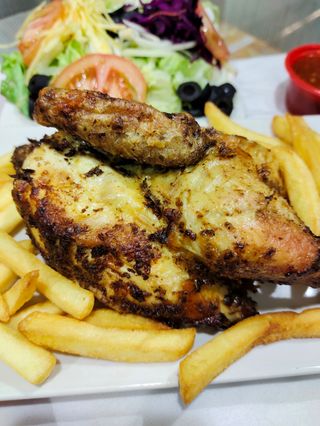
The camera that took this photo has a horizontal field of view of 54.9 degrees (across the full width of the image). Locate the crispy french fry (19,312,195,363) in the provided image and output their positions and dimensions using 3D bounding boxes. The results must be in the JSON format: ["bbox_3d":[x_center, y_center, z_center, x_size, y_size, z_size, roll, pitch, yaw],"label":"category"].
[{"bbox_3d":[-0.024,0.058,0.142,0.079,0.013,0.015,5,57,1],"label":"crispy french fry"}]

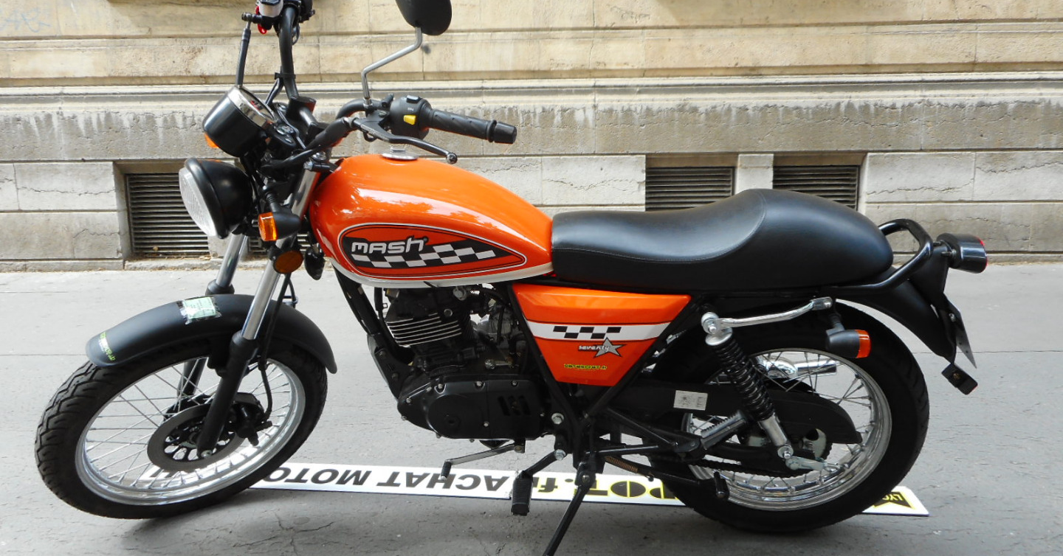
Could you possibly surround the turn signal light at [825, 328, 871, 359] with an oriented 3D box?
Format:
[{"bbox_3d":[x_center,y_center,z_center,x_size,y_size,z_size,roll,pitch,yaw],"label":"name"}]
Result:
[{"bbox_3d":[0.540,0.109,1.322,0.074,0.054,0.054,0,27,5],"label":"turn signal light"}]

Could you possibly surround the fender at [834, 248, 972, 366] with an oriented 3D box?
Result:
[{"bbox_3d":[0.708,0.053,1.510,0.310,0.245,0.150,0,27,5],"label":"fender"}]

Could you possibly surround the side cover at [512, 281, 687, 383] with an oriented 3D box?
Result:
[{"bbox_3d":[0.134,0.108,1.472,0.330,0.225,0.055,0,27,6],"label":"side cover"}]

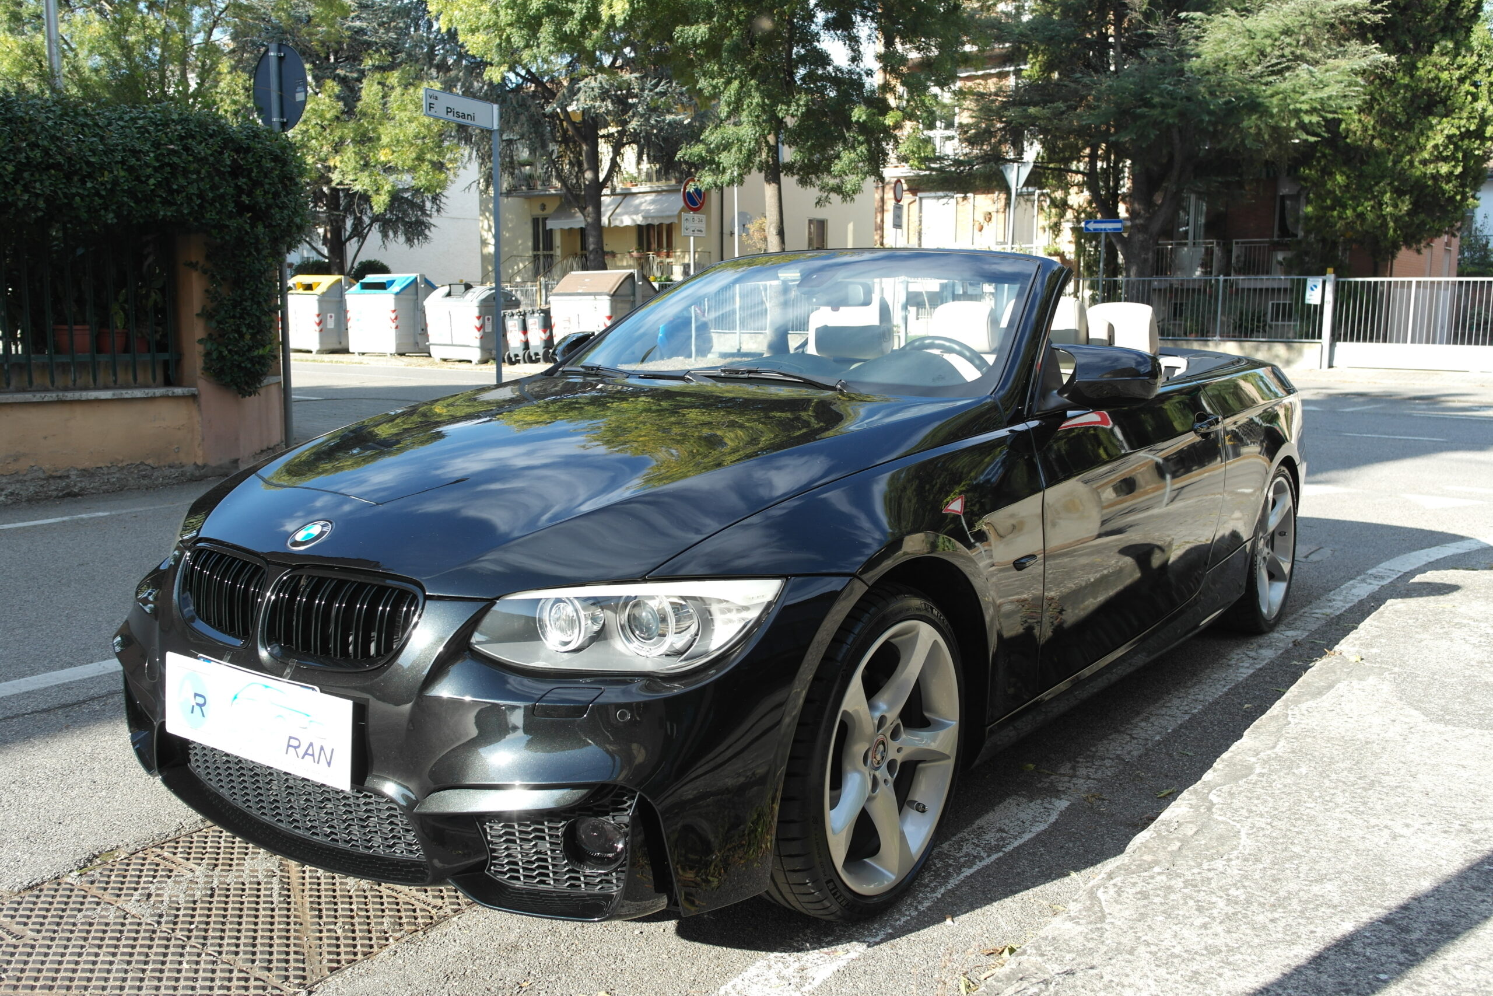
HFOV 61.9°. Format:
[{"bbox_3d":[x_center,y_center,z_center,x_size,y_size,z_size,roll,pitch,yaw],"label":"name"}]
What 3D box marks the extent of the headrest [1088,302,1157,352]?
[{"bbox_3d":[1.387,-0.613,4.585,0.240,0.205,0.125,7,10,36],"label":"headrest"}]

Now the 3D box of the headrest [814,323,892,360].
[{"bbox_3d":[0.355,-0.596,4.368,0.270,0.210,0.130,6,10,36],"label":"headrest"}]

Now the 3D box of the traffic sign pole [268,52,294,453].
[{"bbox_3d":[-3.198,-1.629,8.578,0.055,2.893,0.055,7,10,37],"label":"traffic sign pole"}]

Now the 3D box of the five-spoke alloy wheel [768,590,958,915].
[{"bbox_3d":[0.198,0.479,2.417,0.230,0.640,0.640,6,10,36],"label":"five-spoke alloy wheel"}]

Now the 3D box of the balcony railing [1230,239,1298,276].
[{"bbox_3d":[13.100,-5.965,31.303,1.550,1.000,0.800,7,10,36],"label":"balcony railing"}]

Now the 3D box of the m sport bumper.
[{"bbox_3d":[-0.691,0.351,2.455,1.780,0.550,0.630,6,10,36],"label":"m sport bumper"}]

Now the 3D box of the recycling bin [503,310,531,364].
[{"bbox_3d":[-4.328,-3.142,24.359,0.568,1.030,0.690,5,9,26],"label":"recycling bin"}]

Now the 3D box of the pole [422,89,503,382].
[{"bbox_3d":[-2.539,-2.065,11.216,0.070,2.991,0.838,7,10,37],"label":"pole"}]

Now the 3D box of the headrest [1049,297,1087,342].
[{"bbox_3d":[0.953,-0.538,3.935,0.270,0.210,0.130,6,10,36],"label":"headrest"}]

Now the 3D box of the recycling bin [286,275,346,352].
[{"bbox_3d":[-9.503,-4.122,28.032,1.430,1.680,1.430,5,9,32],"label":"recycling bin"}]

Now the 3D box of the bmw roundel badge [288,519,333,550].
[{"bbox_3d":[-0.773,0.066,2.205,0.082,0.010,0.082,7,42,36],"label":"bmw roundel badge"}]

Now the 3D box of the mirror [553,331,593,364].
[{"bbox_3d":[-0.554,-0.454,4.019,0.240,0.155,0.140,6,10,36],"label":"mirror"}]

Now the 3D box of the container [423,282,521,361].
[{"bbox_3d":[-5.510,-3.532,25.136,1.342,1.539,1.392,5,9,23],"label":"container"}]

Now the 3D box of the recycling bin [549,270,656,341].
[{"bbox_3d":[-2.523,-3.176,22.253,1.395,1.766,1.442,6,10,30],"label":"recycling bin"}]

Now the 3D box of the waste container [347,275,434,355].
[{"bbox_3d":[-8.036,-4.159,28.207,1.373,1.809,1.412,4,9,23],"label":"waste container"}]

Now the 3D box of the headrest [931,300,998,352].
[{"bbox_3d":[0.873,-0.676,4.957,0.240,0.205,0.125,7,10,36],"label":"headrest"}]

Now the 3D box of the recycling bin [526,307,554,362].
[{"bbox_3d":[-3.978,-3.208,24.693,0.540,1.040,0.640,5,9,31],"label":"recycling bin"}]

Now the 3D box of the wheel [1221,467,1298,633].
[{"bbox_3d":[1.827,0.174,4.591,0.250,0.637,0.637,7,10,36],"label":"wheel"}]

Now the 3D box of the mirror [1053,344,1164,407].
[{"bbox_3d":[0.863,-0.293,2.980,0.240,0.155,0.140,6,10,36],"label":"mirror"}]

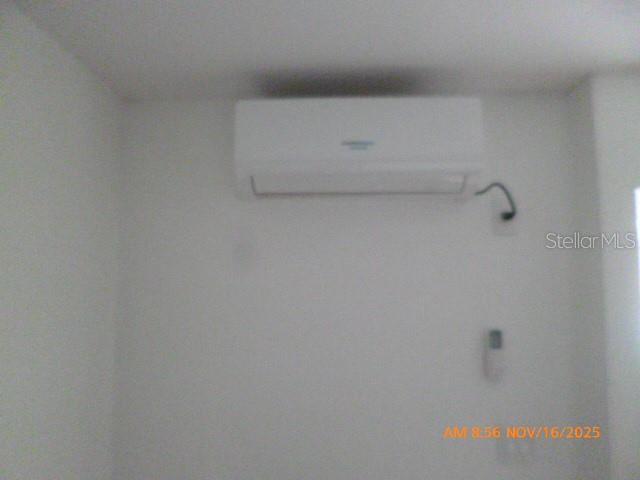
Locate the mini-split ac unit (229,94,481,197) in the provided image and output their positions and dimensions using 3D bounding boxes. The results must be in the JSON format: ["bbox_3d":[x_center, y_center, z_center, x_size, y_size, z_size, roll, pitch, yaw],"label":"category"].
[{"bbox_3d":[0.123,-0.295,1.476,0.770,0.292,0.200,0,-4,1],"label":"mini-split ac unit"}]

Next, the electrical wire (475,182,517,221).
[{"bbox_3d":[0.601,-0.131,1.517,0.143,0.130,0.070,0,-4,1],"label":"electrical wire"}]

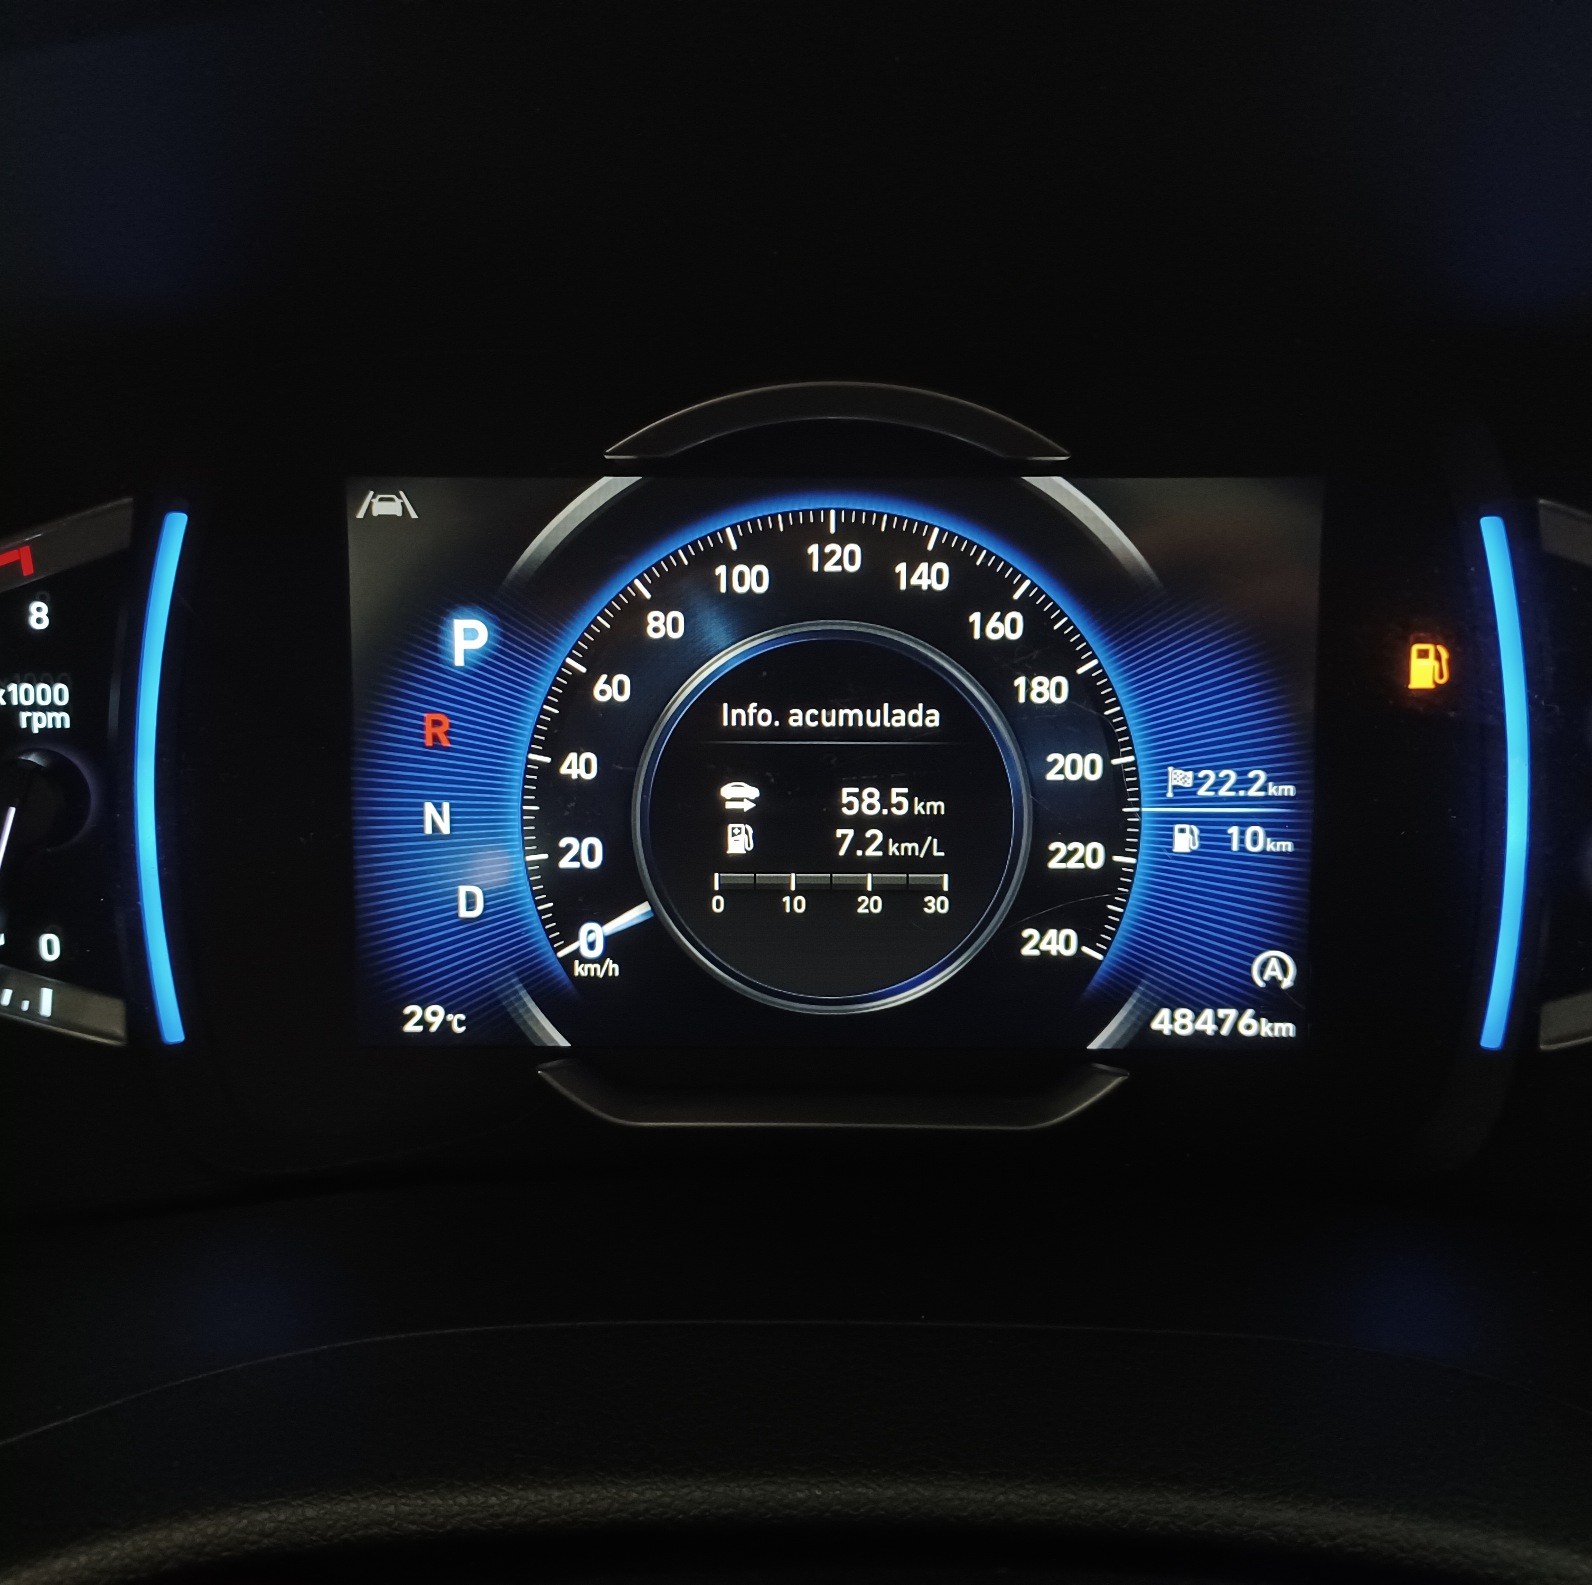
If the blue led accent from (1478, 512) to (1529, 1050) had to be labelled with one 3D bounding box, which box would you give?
[{"bbox_3d":[0.111,-0.002,0.239,0.008,0.084,0.006,0,5,0],"label":"blue led accent"}]

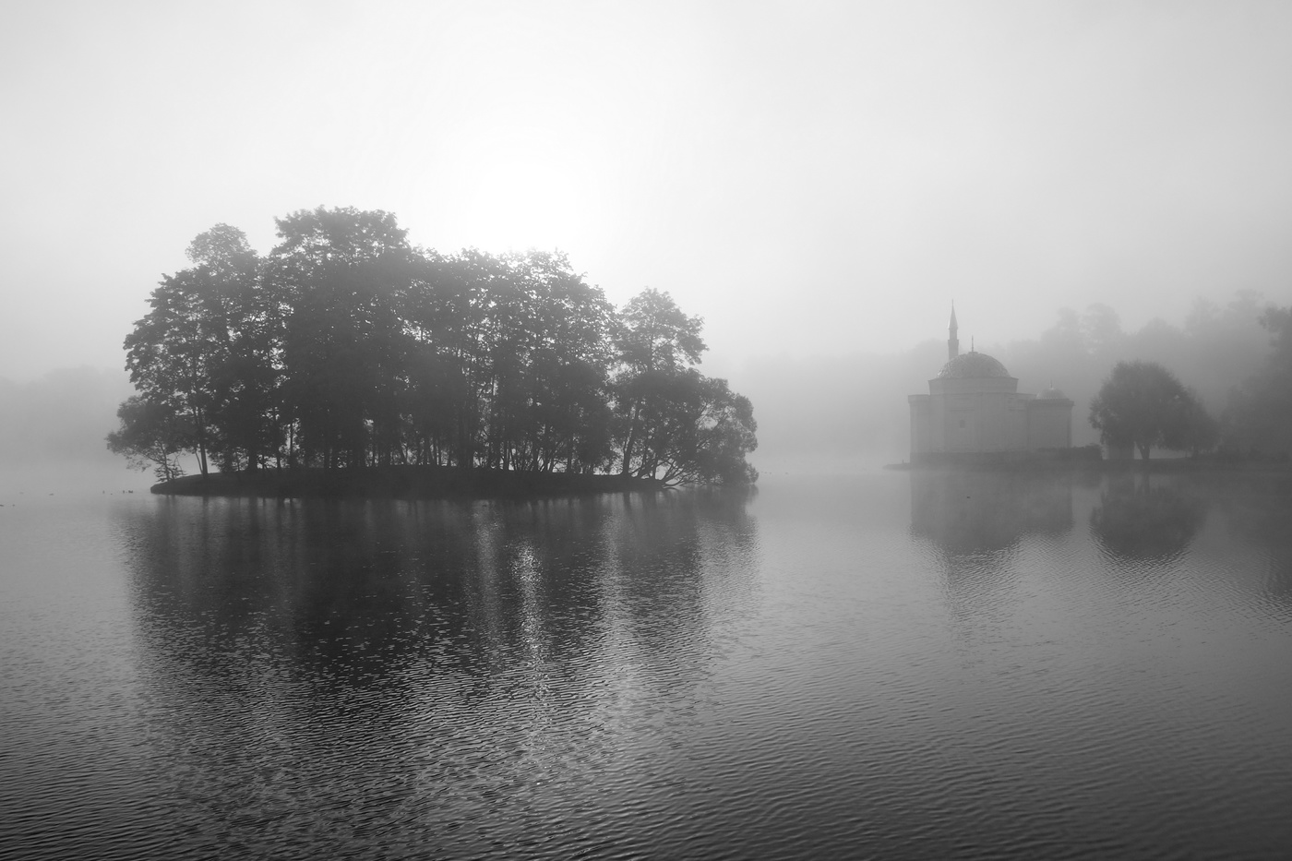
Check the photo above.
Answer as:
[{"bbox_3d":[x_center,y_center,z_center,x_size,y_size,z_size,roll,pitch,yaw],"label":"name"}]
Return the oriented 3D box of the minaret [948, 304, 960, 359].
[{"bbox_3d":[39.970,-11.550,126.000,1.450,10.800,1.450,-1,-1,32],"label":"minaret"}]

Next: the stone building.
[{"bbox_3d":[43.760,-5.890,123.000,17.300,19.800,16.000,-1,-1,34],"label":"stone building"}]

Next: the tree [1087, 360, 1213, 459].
[{"bbox_3d":[63.030,-2.580,121.000,15.300,12.500,14.000,-1,-1,27],"label":"tree"}]

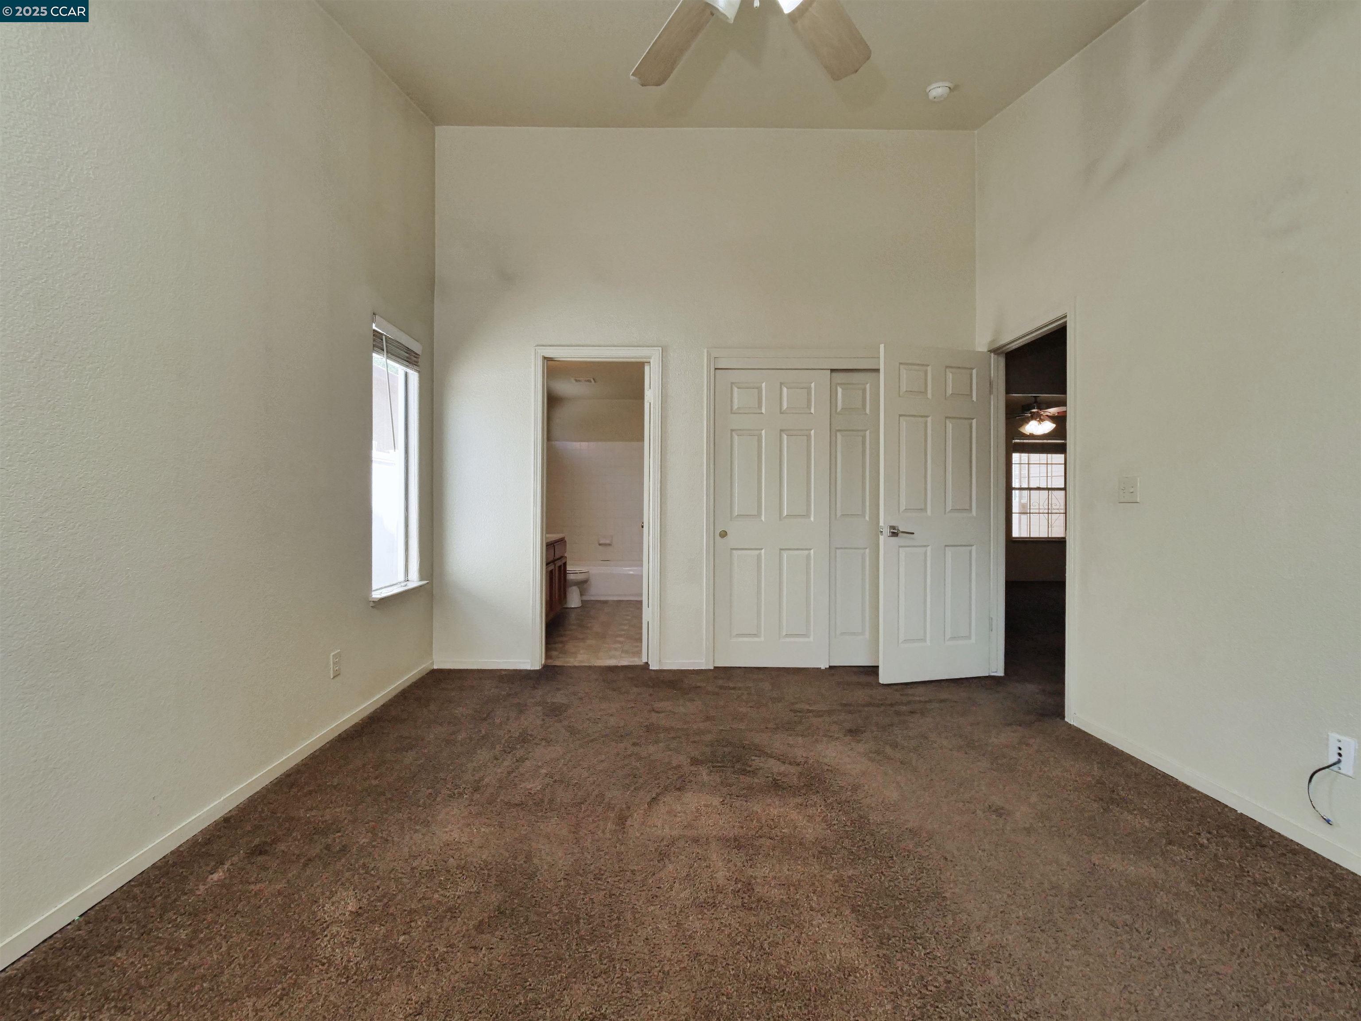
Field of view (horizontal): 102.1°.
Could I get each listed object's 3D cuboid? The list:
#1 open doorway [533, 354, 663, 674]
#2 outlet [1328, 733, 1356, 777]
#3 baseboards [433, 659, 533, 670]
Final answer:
[{"bbox_3d":[-0.560,-0.014,3.710,0.835,2.120,0.130,0,0,-2],"label":"open doorway"},{"bbox_3d":[1.969,0.730,1.639,0.010,0.115,0.071,0,0,-2],"label":"outlet"},{"bbox_3d":[-1.311,1.022,3.648,0.660,0.065,0.015,0,0,-2],"label":"baseboards"}]

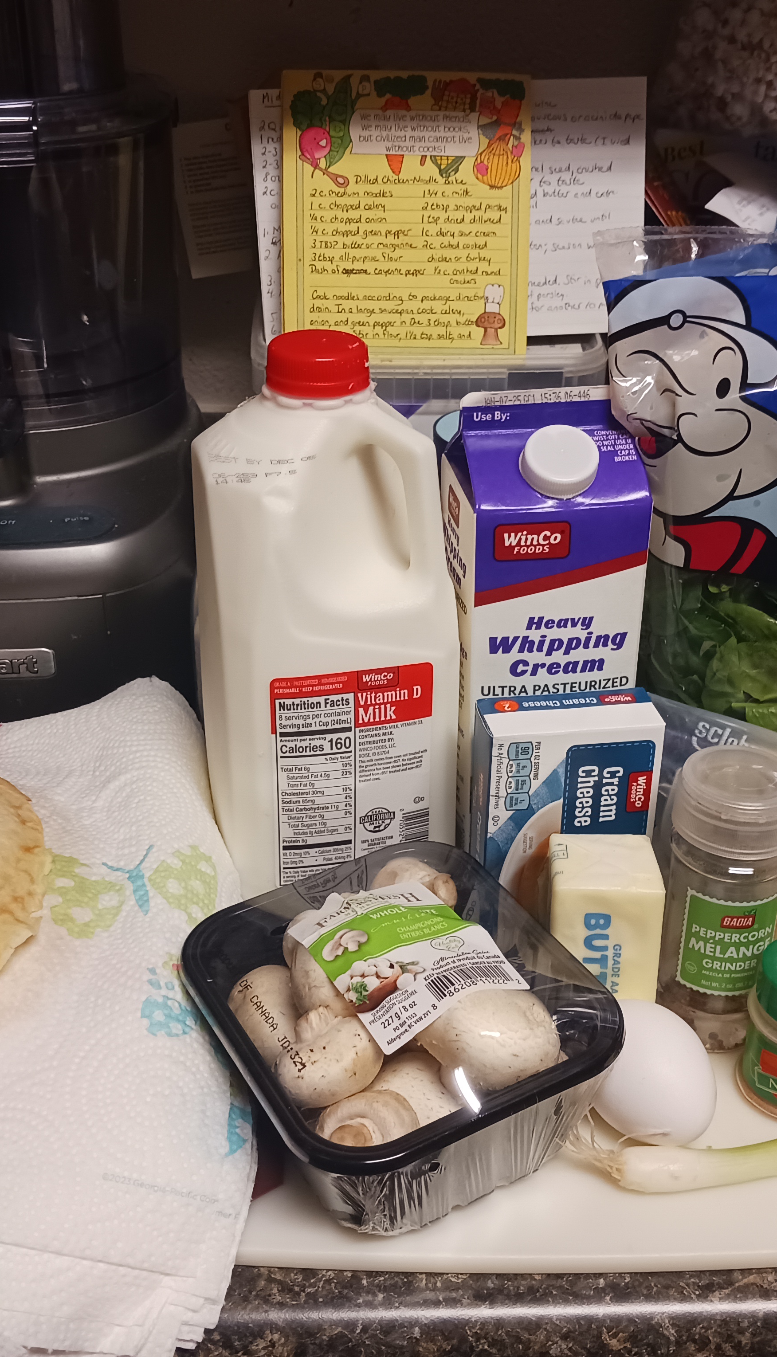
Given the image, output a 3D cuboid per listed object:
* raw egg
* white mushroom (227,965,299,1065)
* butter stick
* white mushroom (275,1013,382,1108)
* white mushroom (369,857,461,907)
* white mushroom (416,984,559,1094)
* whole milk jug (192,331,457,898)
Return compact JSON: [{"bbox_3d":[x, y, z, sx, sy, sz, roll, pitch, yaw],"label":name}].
[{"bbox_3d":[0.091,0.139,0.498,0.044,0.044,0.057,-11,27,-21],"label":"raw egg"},{"bbox_3d":[-0.044,0.124,0.511,0.036,0.034,0.038,0,25,0],"label":"white mushroom"},{"bbox_3d":[0.079,0.103,0.533,0.040,0.080,0.039,1,25,2],"label":"butter stick"},{"bbox_3d":[-0.020,0.132,0.483,0.037,0.034,0.037,0,25,0],"label":"white mushroom"},{"bbox_3d":[0.010,0.088,0.582,0.036,0.034,0.036,0,25,0],"label":"white mushroom"},{"bbox_3d":[0.036,0.126,0.497,0.047,0.038,0.042,0,25,0],"label":"white mushroom"},{"bbox_3d":[-0.029,-0.026,0.615,0.099,0.241,0.099,-5,26,-11],"label":"whole milk jug"}]

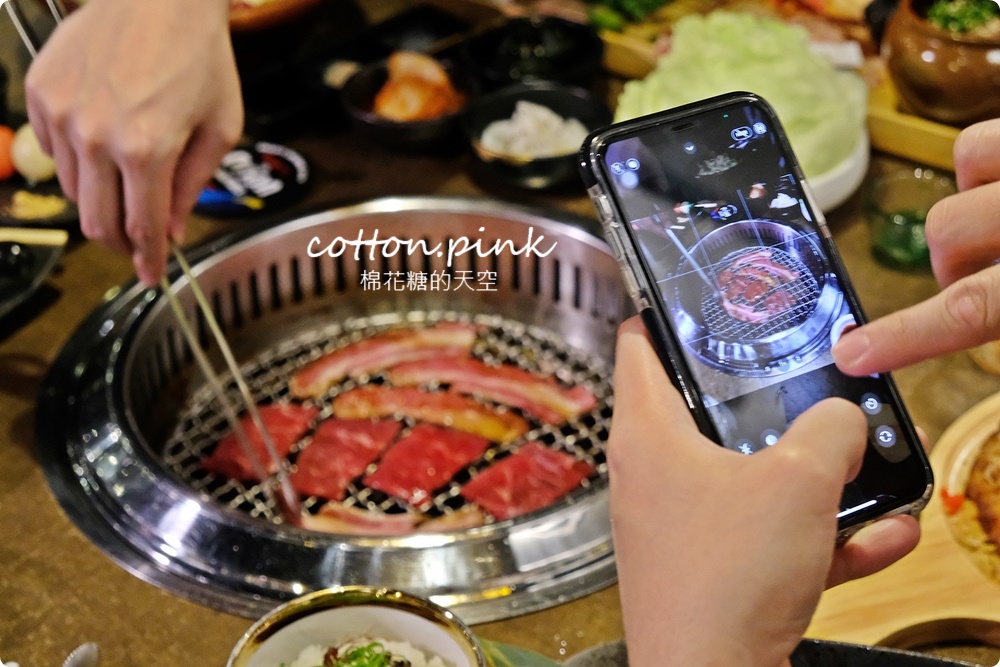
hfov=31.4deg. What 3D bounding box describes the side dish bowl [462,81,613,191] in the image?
[{"bbox_3d":[0.025,-0.130,1.199,0.101,0.039,0.101,0,35,1],"label":"side dish bowl"}]

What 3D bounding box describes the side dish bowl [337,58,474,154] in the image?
[{"bbox_3d":[-0.063,-0.154,1.241,0.097,0.036,0.097,-1,35,0],"label":"side dish bowl"}]

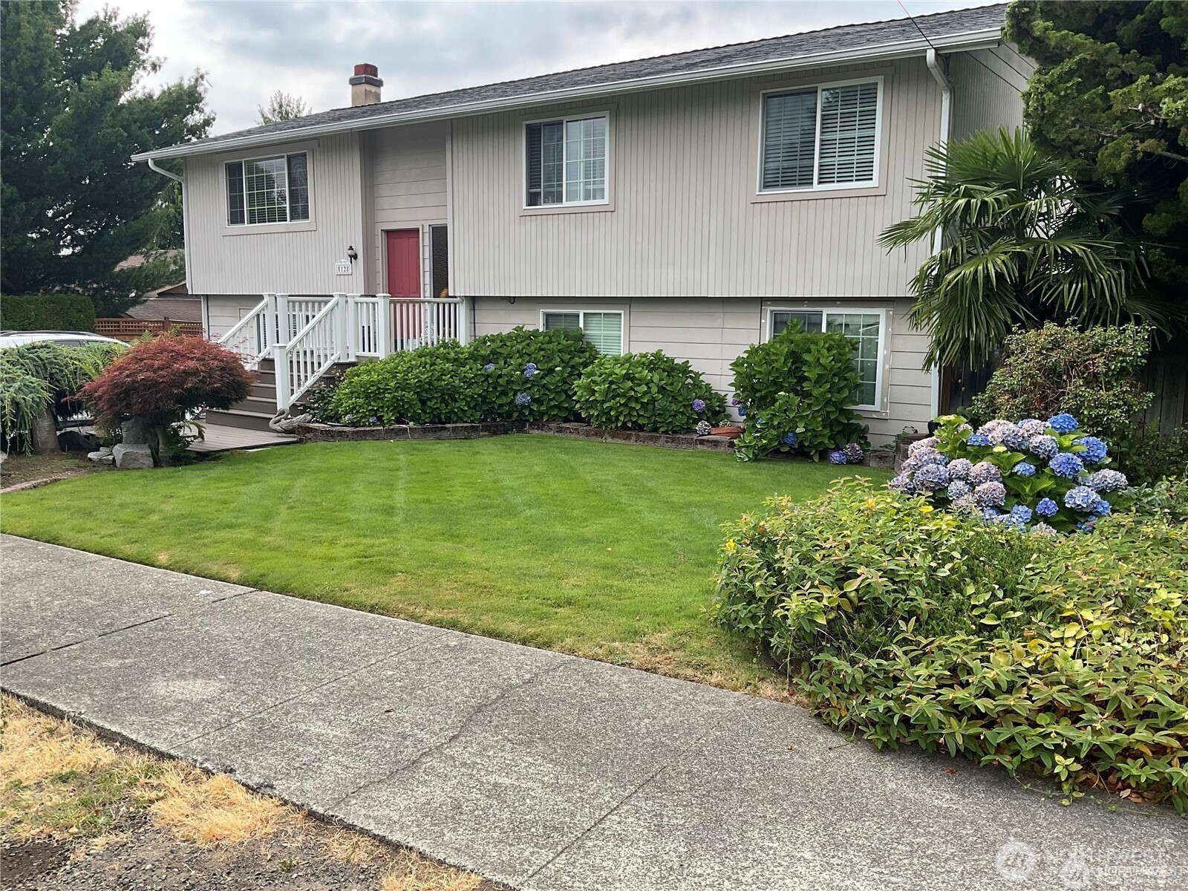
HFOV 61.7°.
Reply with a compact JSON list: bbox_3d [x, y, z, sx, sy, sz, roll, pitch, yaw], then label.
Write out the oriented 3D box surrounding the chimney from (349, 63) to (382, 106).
[{"bbox_3d":[-5.234,-8.162,22.885,0.540,1.050,0.540,6,10,36],"label":"chimney"}]

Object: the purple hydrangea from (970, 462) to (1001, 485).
[{"bbox_3d":[2.164,0.156,5.500,0.175,0.140,0.175,4,9,22],"label":"purple hydrangea"}]

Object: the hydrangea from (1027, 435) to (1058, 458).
[{"bbox_3d":[2.708,0.006,6.000,0.180,0.145,0.175,4,9,24],"label":"hydrangea"}]

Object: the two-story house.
[{"bbox_3d":[0.293,-4.024,18.220,15.700,6.250,9.600,6,10,35],"label":"two-story house"}]

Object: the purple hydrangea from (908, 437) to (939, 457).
[{"bbox_3d":[1.940,0.022,5.850,0.180,0.145,0.180,3,9,18],"label":"purple hydrangea"}]

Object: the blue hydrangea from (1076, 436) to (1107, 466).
[{"bbox_3d":[2.824,0.026,5.650,0.185,0.160,0.185,4,10,27],"label":"blue hydrangea"}]

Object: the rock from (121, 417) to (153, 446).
[{"bbox_3d":[-5.144,-0.157,11.200,0.360,0.360,0.320,-3,9,-25],"label":"rock"}]

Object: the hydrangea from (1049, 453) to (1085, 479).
[{"bbox_3d":[2.613,0.110,5.500,0.190,0.145,0.190,4,10,25],"label":"hydrangea"}]

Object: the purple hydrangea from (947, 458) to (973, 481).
[{"bbox_3d":[2.171,0.143,5.900,0.160,0.140,0.155,4,8,20],"label":"purple hydrangea"}]

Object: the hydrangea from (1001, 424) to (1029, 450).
[{"bbox_3d":[2.426,-0.048,5.750,0.170,0.145,0.170,4,9,23],"label":"hydrangea"}]

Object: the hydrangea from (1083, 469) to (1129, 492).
[{"bbox_3d":[3.037,0.209,5.900,0.250,0.145,0.200,5,9,27],"label":"hydrangea"}]

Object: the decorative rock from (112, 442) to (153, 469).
[{"bbox_3d":[-5.084,0.110,10.966,0.380,0.250,0.320,-6,11,-37],"label":"decorative rock"}]

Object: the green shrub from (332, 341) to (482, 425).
[{"bbox_3d":[-2.536,-0.897,13.493,2.000,1.100,1.500,-1,8,-11],"label":"green shrub"}]

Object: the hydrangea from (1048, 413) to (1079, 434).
[{"bbox_3d":[2.923,-0.139,6.200,0.190,0.140,0.185,4,9,25],"label":"hydrangea"}]

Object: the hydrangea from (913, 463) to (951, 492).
[{"bbox_3d":[1.881,0.181,5.550,0.200,0.155,0.200,3,9,19],"label":"hydrangea"}]

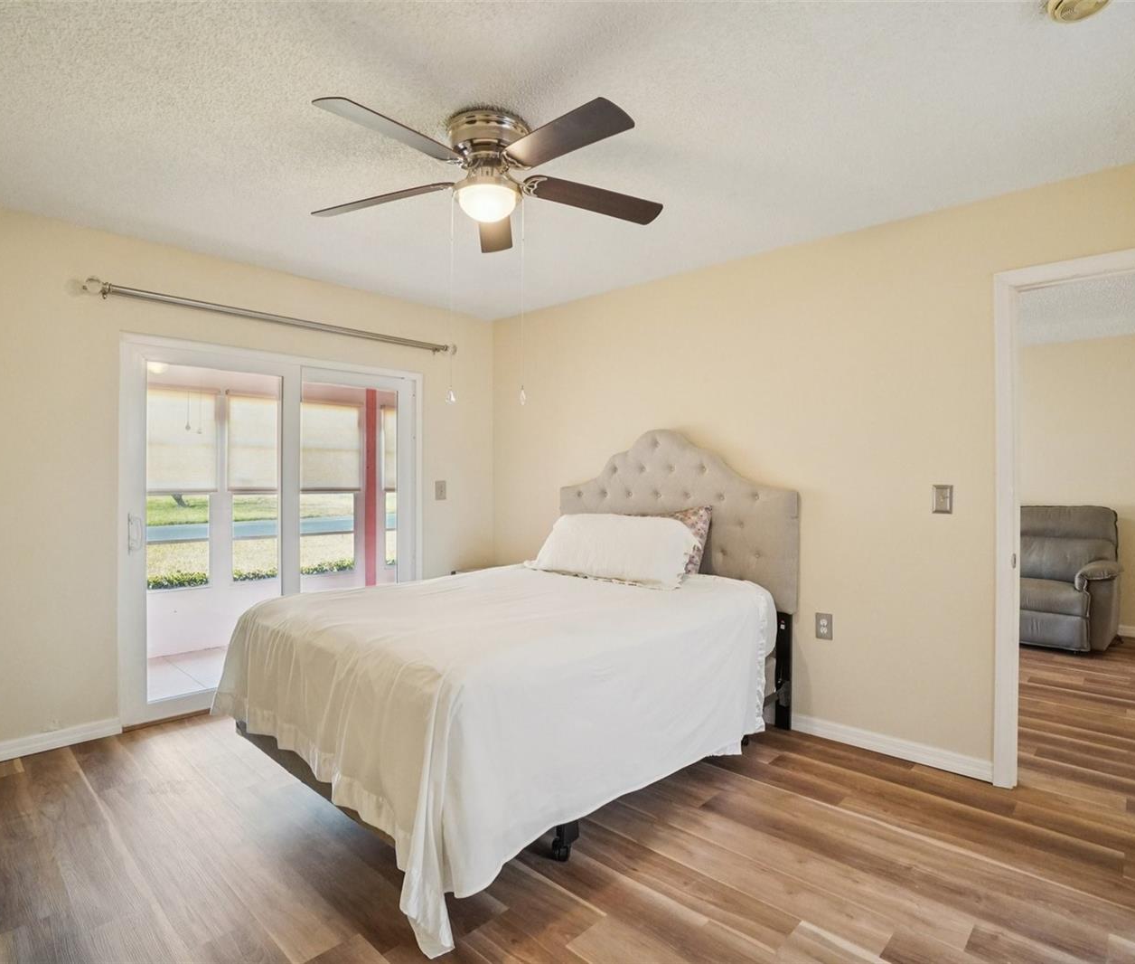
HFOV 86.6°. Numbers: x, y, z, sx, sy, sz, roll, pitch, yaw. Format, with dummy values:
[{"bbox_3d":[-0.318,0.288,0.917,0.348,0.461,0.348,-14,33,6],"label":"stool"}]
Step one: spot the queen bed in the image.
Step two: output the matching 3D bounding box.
[{"bbox_3d":[-0.155,0.477,2.764,1.618,1.509,2.150,2,2,43],"label":"queen bed"}]

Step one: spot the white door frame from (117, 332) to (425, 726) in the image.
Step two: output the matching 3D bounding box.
[{"bbox_3d":[-1.602,0.234,3.564,0.099,1.943,1.731,2,2,43],"label":"white door frame"}]

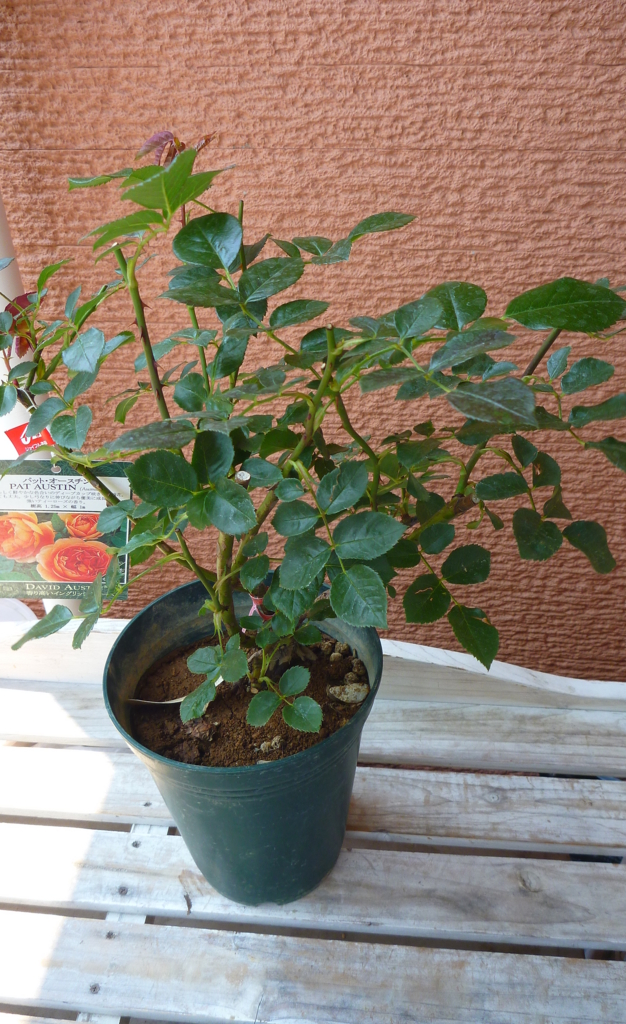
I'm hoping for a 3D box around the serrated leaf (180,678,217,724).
[{"bbox_3d":[-0.079,0.131,0.577,0.019,0.006,0.037,27,68,40],"label":"serrated leaf"}]

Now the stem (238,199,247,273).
[{"bbox_3d":[-0.036,-0.141,0.425,0.003,0.037,0.003,3,36,5],"label":"stem"}]

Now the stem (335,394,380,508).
[{"bbox_3d":[0.027,-0.036,0.502,0.014,0.090,0.010,-14,38,7],"label":"stem"}]

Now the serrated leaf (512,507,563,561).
[{"bbox_3d":[0.143,0.014,0.528,0.033,0.009,0.040,6,41,22],"label":"serrated leaf"}]

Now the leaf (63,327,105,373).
[{"bbox_3d":[-0.125,-0.089,0.456,0.025,0.006,0.031,-22,70,-15],"label":"leaf"}]

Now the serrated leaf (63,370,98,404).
[{"bbox_3d":[-0.132,-0.074,0.474,0.018,0.005,0.032,9,57,29],"label":"serrated leaf"}]

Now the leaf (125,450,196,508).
[{"bbox_3d":[-0.088,-0.019,0.479,0.043,0.008,0.031,20,79,-5],"label":"leaf"}]

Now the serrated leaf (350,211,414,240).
[{"bbox_3d":[0.035,-0.145,0.421,0.036,0.005,0.021,-15,42,15],"label":"serrated leaf"}]

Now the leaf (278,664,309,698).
[{"bbox_3d":[-0.012,0.112,0.552,0.018,0.007,0.026,42,74,14],"label":"leaf"}]

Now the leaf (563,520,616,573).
[{"bbox_3d":[0.193,0.024,0.571,0.042,0.008,0.023,39,70,9],"label":"leaf"}]

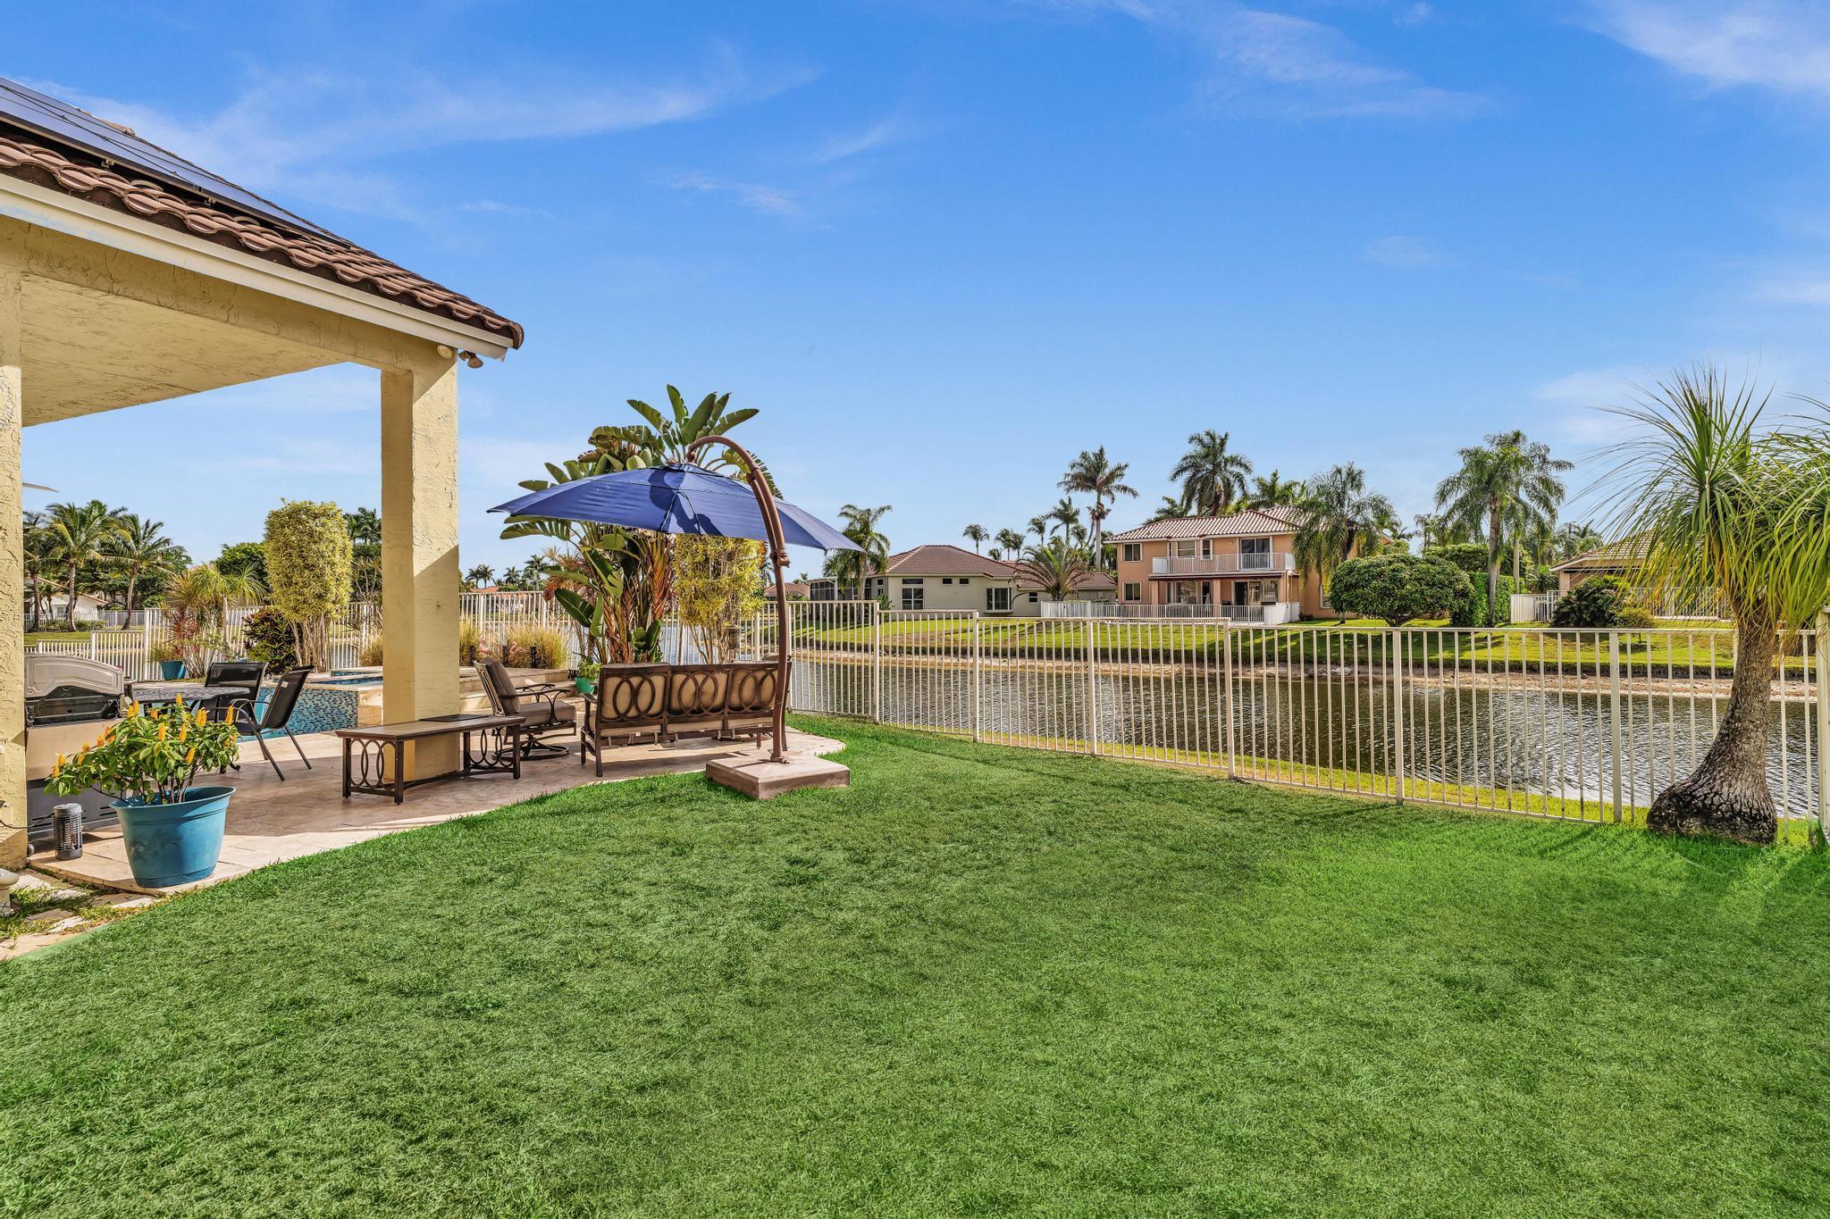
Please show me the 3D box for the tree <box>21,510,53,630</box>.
[{"bbox_3d":[-65.281,-2.966,64.000,4.500,9.100,4.500,0,0,44],"label":"tree"}]

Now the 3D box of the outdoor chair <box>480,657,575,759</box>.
[{"bbox_3d":[-3.750,0.940,8.380,0.870,0.950,0.750,0,0,-29],"label":"outdoor chair"}]

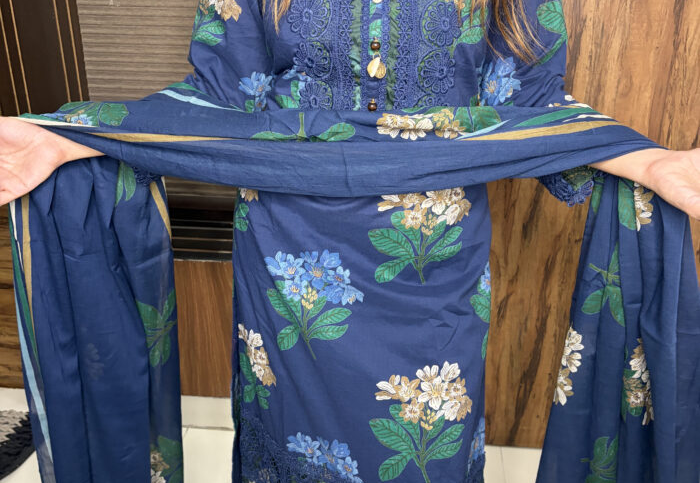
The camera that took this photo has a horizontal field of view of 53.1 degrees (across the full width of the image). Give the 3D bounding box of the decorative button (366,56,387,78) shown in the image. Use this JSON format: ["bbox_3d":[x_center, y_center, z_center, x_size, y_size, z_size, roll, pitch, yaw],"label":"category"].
[{"bbox_3d":[0.030,-0.199,0.795,0.022,0.025,0.010,1,23,2],"label":"decorative button"}]

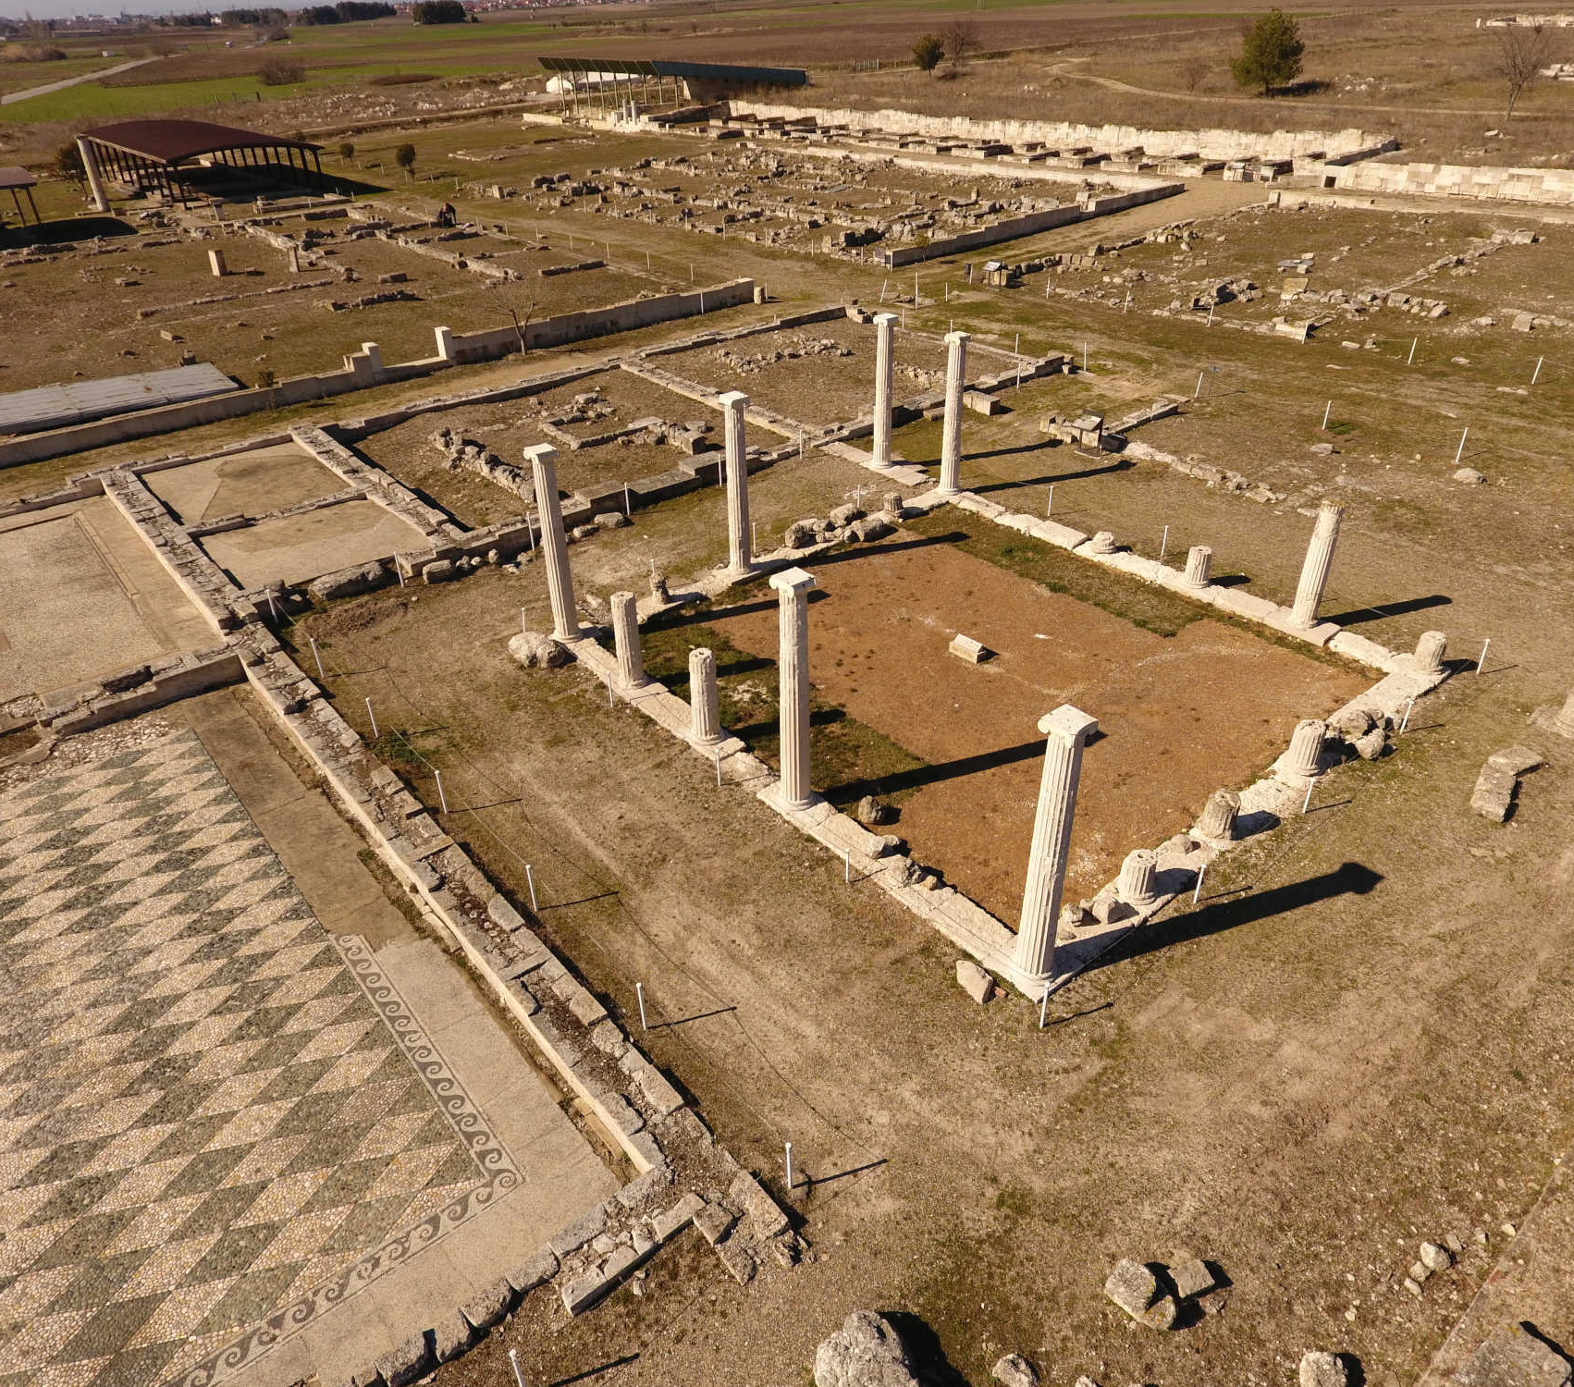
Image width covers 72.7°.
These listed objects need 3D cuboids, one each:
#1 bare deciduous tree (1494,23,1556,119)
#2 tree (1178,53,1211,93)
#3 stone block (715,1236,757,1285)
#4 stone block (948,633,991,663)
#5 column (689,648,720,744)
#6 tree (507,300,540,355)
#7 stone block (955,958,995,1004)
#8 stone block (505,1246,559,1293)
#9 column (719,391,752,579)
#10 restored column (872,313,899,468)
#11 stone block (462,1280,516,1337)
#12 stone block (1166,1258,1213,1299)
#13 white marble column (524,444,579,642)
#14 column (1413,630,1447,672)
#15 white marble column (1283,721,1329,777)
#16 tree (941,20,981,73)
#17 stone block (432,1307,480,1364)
[{"bbox_3d":[56.984,-48.594,83.280,4.000,6.100,4.000,17,37,26],"label":"bare deciduous tree"},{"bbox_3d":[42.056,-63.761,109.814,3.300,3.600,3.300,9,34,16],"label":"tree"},{"bbox_3d":[-0.528,6.180,11.592,0.280,0.180,0.460,-25,39,-32],"label":"stone block"},{"bbox_3d":[4.004,-0.977,23.480,0.420,0.300,0.720,-25,40,-32],"label":"stone block"},{"bbox_3d":[-1.530,0.043,20.085,0.650,1.760,0.650,-1,33,1],"label":"column"},{"bbox_3d":[-10.810,-14.832,43.196,1.300,2.200,1.300,-2,33,0],"label":"tree"},{"bbox_3d":[2.680,4.113,15.247,0.370,0.290,0.600,-25,39,-32],"label":"stone block"},{"bbox_3d":[-2.813,6.462,11.889,0.490,0.240,0.310,-25,39,-32],"label":"stone block"},{"bbox_3d":[-1.187,-4.962,25.773,0.580,4.440,0.580,-1,33,1],"label":"column"},{"bbox_3d":[2.893,-8.943,31.798,0.600,4.420,0.600,-25,40,-32],"label":"restored column"},{"bbox_3d":[-3.319,6.915,12.038,0.520,0.230,0.290,-25,40,-32],"label":"stone block"},{"bbox_3d":[4.465,6.516,11.831,0.410,0.230,0.300,-11,34,-14],"label":"stone block"},{"bbox_3d":[-4.841,-2.999,22.151,0.580,4.170,0.580,-25,39,-32],"label":"white marble column"},{"bbox_3d":[13.405,-0.884,22.209,0.580,0.770,0.580,-25,40,-32],"label":"column"},{"bbox_3d":[8.998,0.910,18.382,0.580,0.890,0.580,-25,39,-32],"label":"white marble column"},{"bbox_3d":[27.128,-102.256,168.117,5.800,6.400,5.800,-2,33,0],"label":"tree"},{"bbox_3d":[-3.445,6.674,11.025,0.340,0.240,0.380,-25,39,-32],"label":"stone block"}]

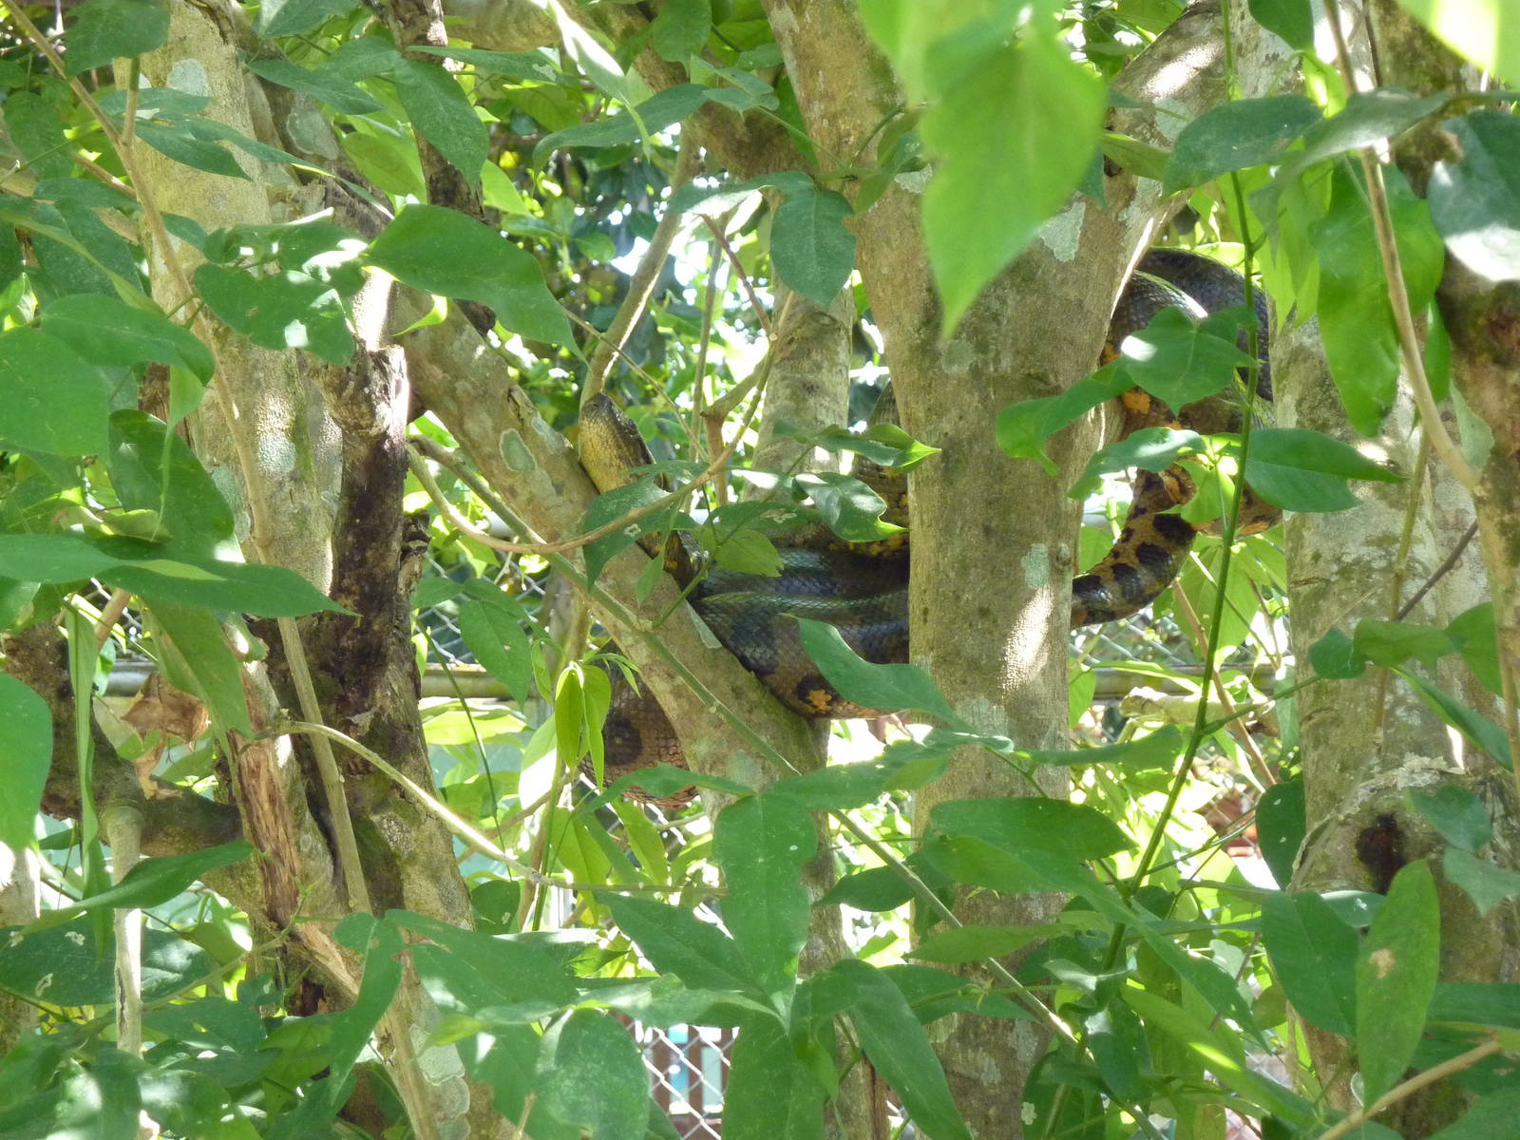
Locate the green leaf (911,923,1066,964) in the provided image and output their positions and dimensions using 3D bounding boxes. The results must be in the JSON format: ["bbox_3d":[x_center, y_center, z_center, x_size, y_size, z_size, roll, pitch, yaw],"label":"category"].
[{"bbox_3d":[0.192,0.318,5.500,0.135,0.033,0.060,-10,-19,0],"label":"green leaf"}]

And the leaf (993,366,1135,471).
[{"bbox_3d":[0.258,-0.129,5.500,0.125,0.065,0.050,-23,-30,-7],"label":"leaf"}]

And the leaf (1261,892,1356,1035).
[{"bbox_3d":[0.459,0.329,5.350,0.082,0.145,0.035,-30,-21,-12],"label":"leaf"}]

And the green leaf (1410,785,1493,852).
[{"bbox_3d":[0.584,0.210,5.450,0.080,0.055,0.030,26,-21,11],"label":"green leaf"}]

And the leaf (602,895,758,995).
[{"bbox_3d":[-0.058,0.292,5.000,0.150,0.062,0.018,32,-25,17],"label":"leaf"}]

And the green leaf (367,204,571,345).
[{"bbox_3d":[-0.242,-0.246,5.400,0.190,0.100,0.045,21,-29,9],"label":"green leaf"}]

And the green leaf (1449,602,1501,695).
[{"bbox_3d":[0.612,0.068,5.450,0.075,0.082,0.030,0,-11,11],"label":"green leaf"}]

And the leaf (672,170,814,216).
[{"bbox_3d":[-0.015,-0.310,5.300,0.118,0.020,0.055,-10,27,-6],"label":"leaf"}]

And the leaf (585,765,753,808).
[{"bbox_3d":[-0.071,0.171,5.100,0.137,0.022,0.058,-3,22,-7],"label":"leaf"}]

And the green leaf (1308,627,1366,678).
[{"bbox_3d":[0.489,0.071,5.450,0.054,0.047,0.025,0,-24,0],"label":"green leaf"}]

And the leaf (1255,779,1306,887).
[{"bbox_3d":[0.455,0.230,5.600,0.056,0.100,0.015,0,-18,0],"label":"leaf"}]

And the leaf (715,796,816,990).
[{"bbox_3d":[0.004,0.251,5.000,0.080,0.165,0.020,-4,-22,-2],"label":"leaf"}]

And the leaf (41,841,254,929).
[{"bbox_3d":[-0.470,0.240,4.900,0.172,0.022,0.060,-21,25,-5],"label":"leaf"}]

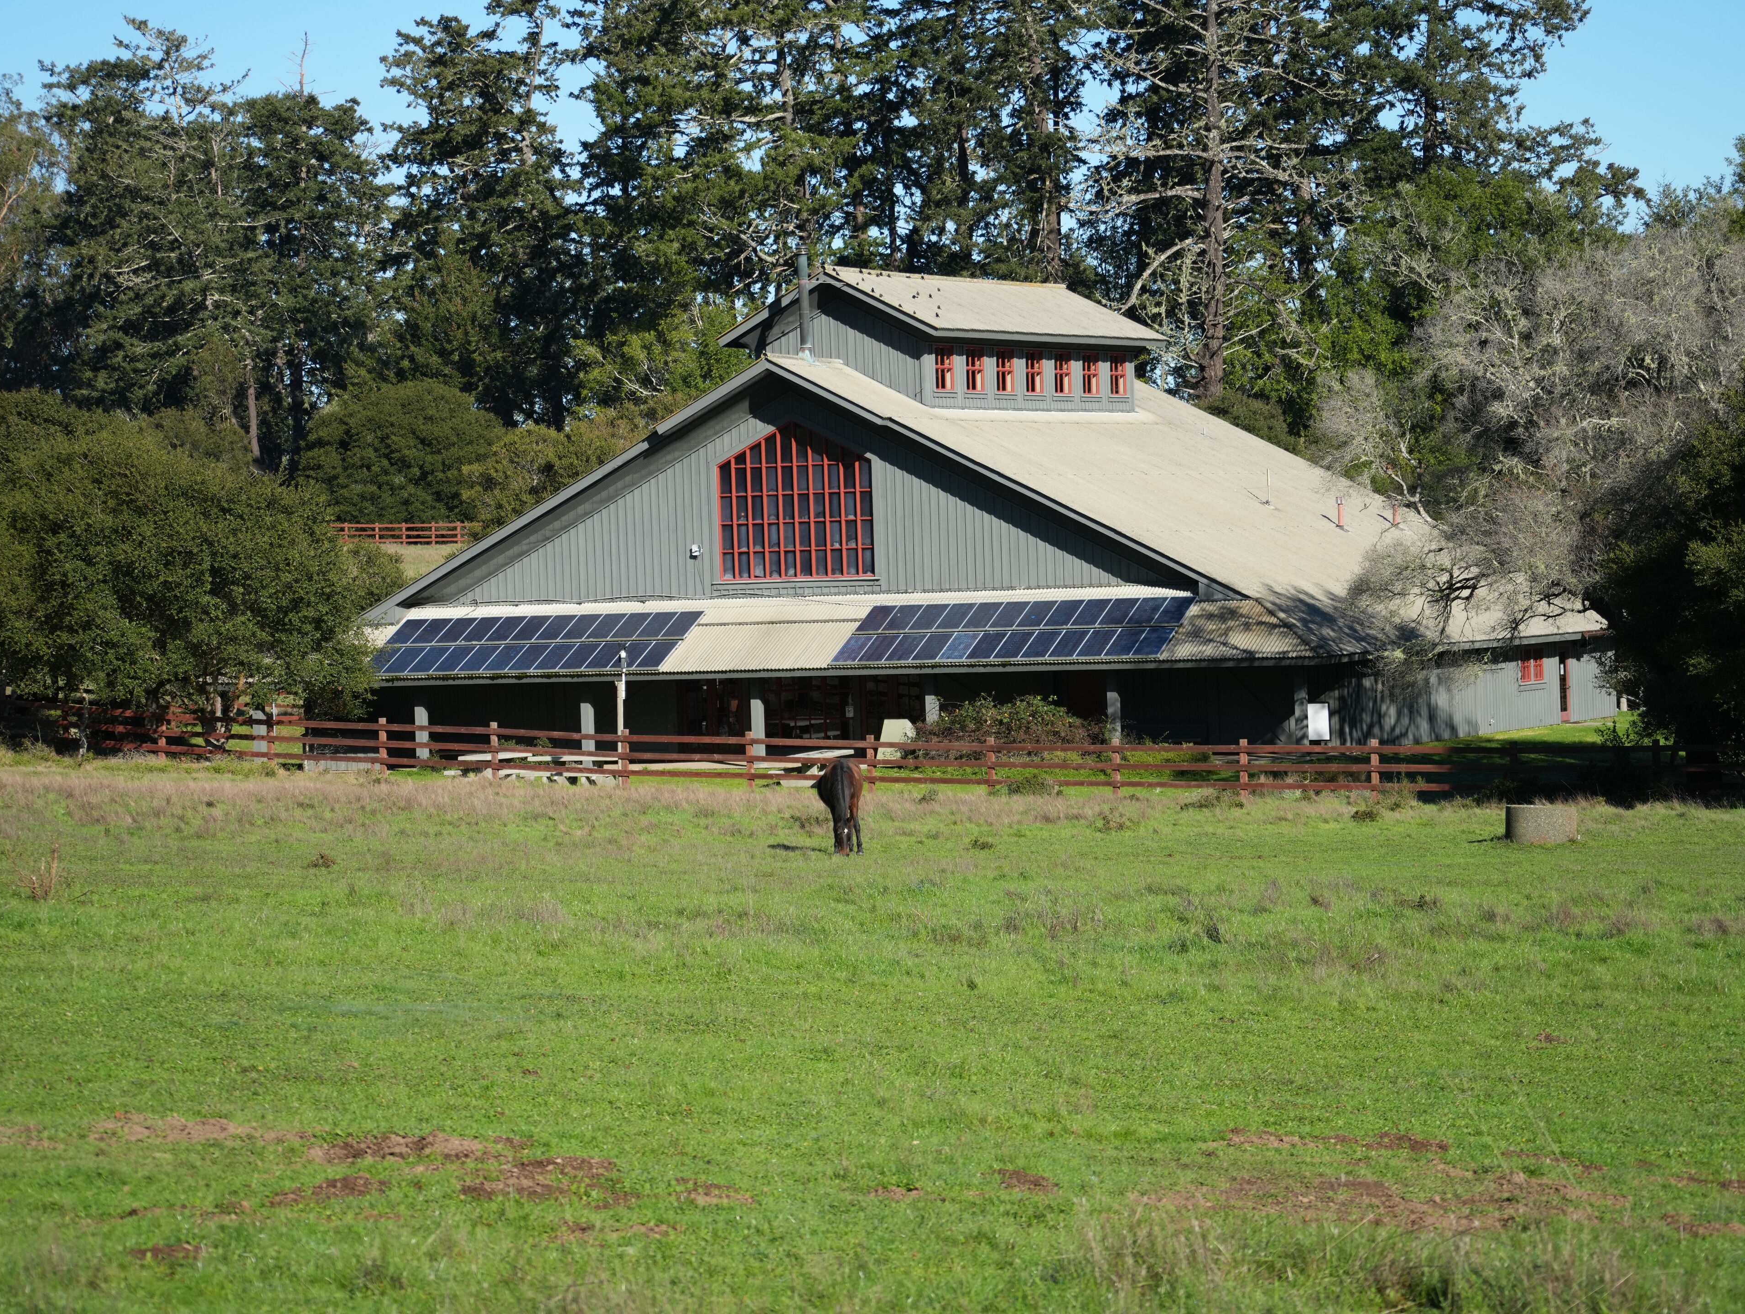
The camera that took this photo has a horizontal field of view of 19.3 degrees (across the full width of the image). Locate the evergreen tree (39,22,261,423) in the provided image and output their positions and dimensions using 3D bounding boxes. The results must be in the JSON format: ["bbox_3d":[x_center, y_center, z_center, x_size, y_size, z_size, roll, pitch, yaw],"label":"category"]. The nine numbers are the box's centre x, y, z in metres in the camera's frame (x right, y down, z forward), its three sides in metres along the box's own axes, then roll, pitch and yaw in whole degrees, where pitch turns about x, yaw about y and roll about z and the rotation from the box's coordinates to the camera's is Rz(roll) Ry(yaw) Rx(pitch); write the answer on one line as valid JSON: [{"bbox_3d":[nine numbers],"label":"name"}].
[{"bbox_3d":[-42.757,-23.555,305.000,13.000,28.000,12.500,-2,1,0],"label":"evergreen tree"}]

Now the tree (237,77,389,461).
[{"bbox_3d":[-32.900,-21.592,305.000,9.000,24.200,9.000,-2,1,0],"label":"tree"}]

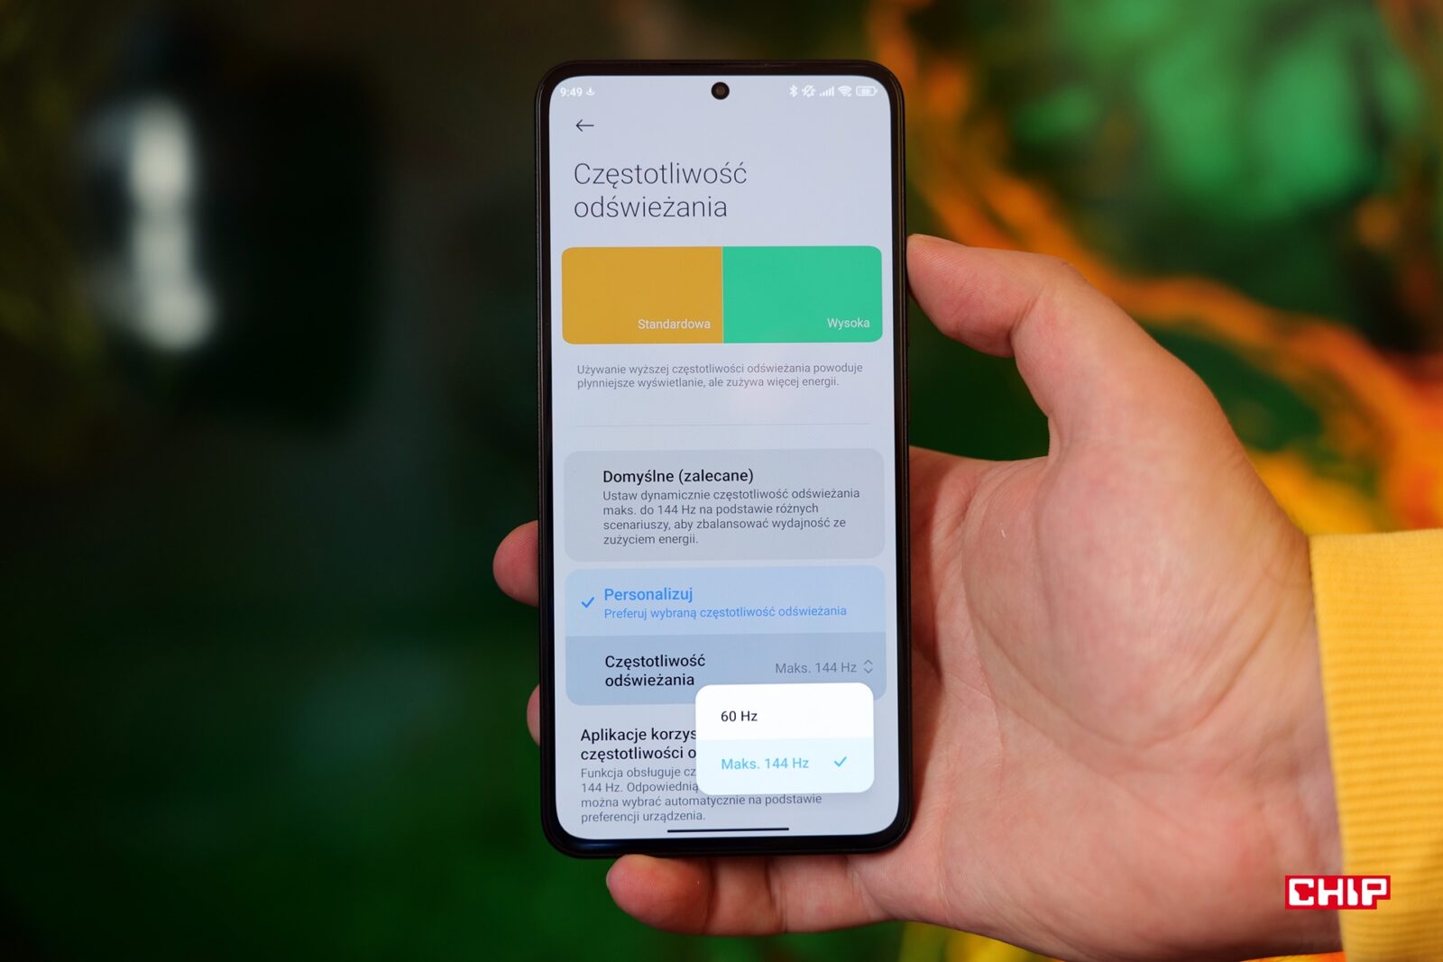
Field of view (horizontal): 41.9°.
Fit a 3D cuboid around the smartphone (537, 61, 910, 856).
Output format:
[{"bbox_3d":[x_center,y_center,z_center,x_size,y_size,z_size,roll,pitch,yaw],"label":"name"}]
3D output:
[{"bbox_3d":[0.000,-0.005,0.386,0.076,0.162,0.009,-1,-1,-3],"label":"smartphone"}]

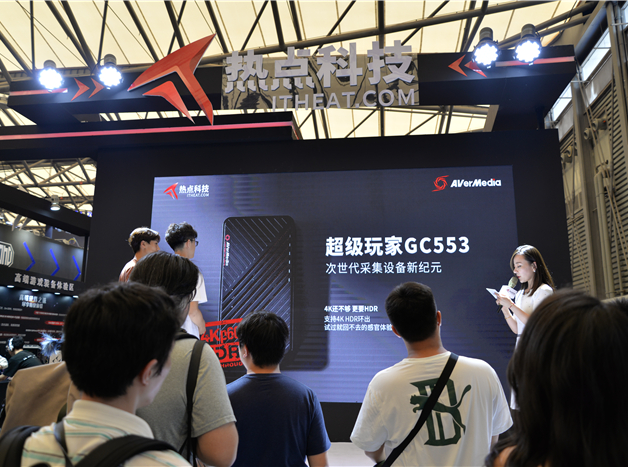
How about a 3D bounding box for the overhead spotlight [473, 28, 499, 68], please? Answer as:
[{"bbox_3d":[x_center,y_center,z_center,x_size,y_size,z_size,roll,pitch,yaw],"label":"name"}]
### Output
[{"bbox_3d":[1.446,-1.555,4.251,0.200,0.280,0.210,-3,-55,17],"label":"overhead spotlight"}]

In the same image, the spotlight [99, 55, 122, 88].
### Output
[{"bbox_3d":[-1.877,-1.504,4.664,0.200,0.280,0.210,4,-55,-17],"label":"spotlight"}]

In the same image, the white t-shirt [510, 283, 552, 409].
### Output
[{"bbox_3d":[1.416,0.709,3.203,0.250,0.770,0.380,5,-12,-20],"label":"white t-shirt"}]

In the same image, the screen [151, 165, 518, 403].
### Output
[{"bbox_3d":[0.119,0.500,5.191,3.822,2.350,0.100,-1,-12,7],"label":"screen"}]

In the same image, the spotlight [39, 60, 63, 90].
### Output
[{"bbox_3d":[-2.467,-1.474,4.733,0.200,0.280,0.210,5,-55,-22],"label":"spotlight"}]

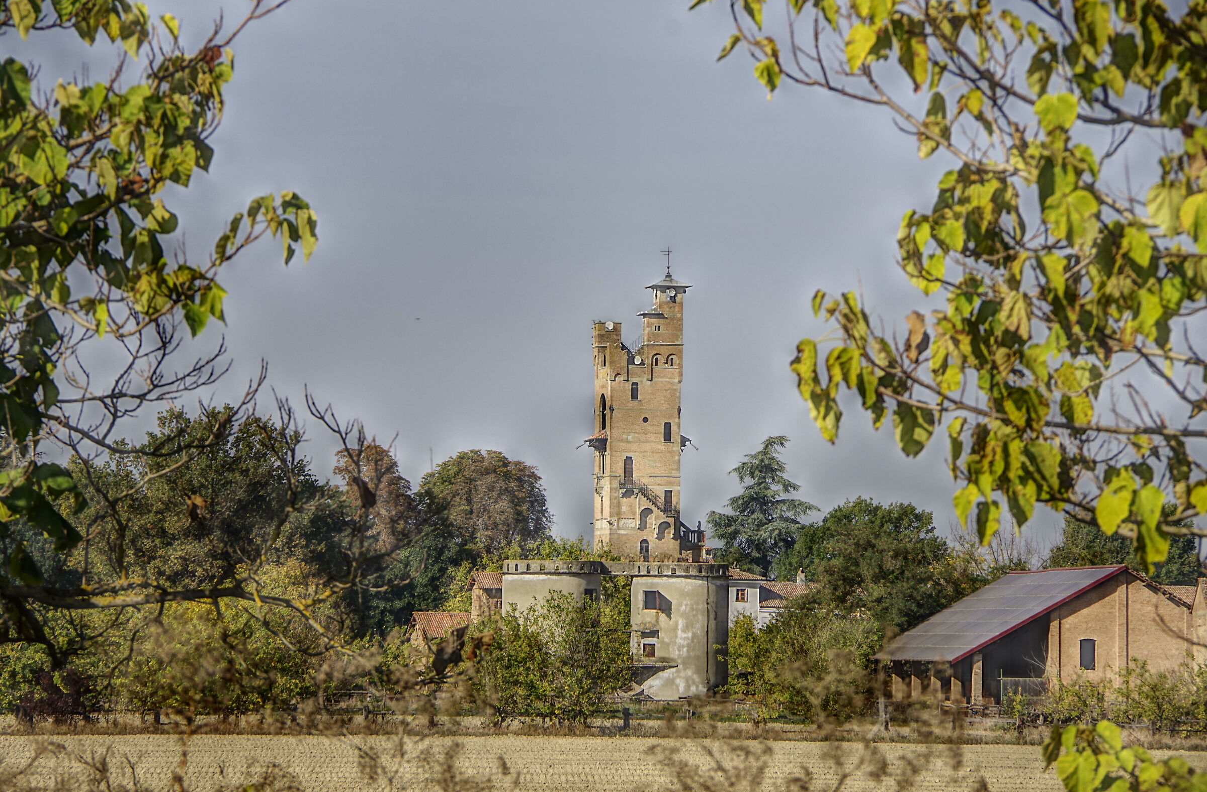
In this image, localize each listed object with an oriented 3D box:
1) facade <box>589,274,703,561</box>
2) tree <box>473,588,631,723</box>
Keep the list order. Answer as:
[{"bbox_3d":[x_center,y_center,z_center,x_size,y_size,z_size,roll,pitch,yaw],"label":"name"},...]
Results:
[{"bbox_3d":[3.280,1.769,393.000,7.400,22.800,5.600,1,-3,-17],"label":"facade"},{"bbox_3d":[-2.685,13.452,258.000,7.800,7.000,6.200,0,-3,0],"label":"tree"}]

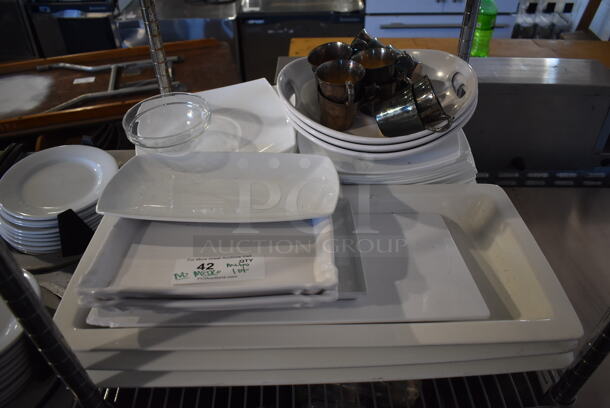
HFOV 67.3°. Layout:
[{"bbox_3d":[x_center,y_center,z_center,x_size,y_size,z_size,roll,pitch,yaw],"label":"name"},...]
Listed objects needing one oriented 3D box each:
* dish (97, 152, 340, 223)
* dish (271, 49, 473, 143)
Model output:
[{"bbox_3d":[-0.115,-0.021,0.655,0.332,0.036,0.167,1,38,2],"label":"dish"},{"bbox_3d":[0.119,-0.161,0.784,0.328,0.085,0.315,-8,42,-9],"label":"dish"}]

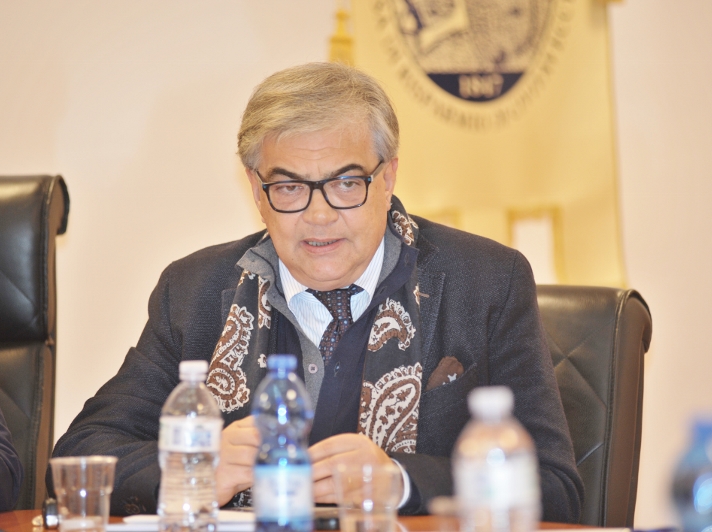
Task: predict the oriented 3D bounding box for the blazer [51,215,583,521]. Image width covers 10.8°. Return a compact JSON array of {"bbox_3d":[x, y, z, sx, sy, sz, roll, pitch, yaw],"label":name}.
[{"bbox_3d":[-0.048,0.205,4.630,0.650,0.560,0.480,0,-1,3],"label":"blazer"}]

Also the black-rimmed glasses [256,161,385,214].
[{"bbox_3d":[-0.044,-0.099,4.600,0.146,0.046,0.145,-3,14,3],"label":"black-rimmed glasses"}]

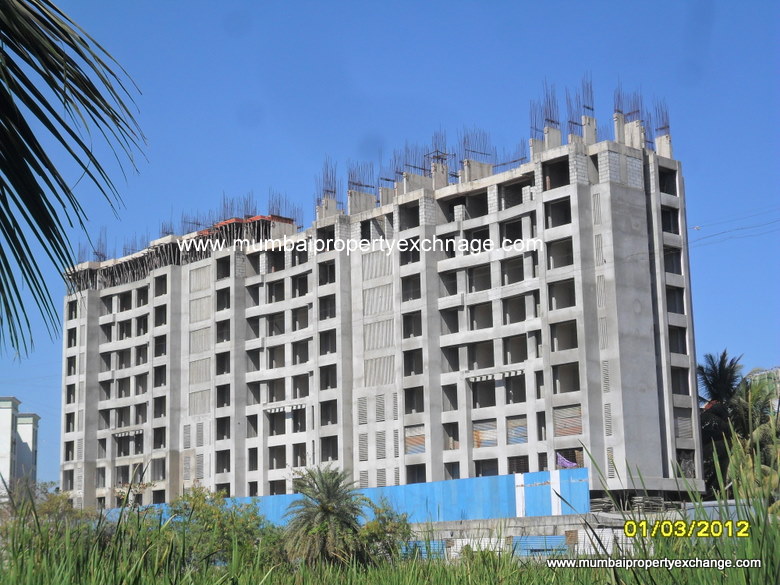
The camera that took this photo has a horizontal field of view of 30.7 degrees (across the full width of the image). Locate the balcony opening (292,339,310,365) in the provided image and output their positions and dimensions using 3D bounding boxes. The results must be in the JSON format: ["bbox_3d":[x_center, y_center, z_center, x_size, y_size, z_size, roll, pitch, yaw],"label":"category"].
[{"bbox_3d":[-7.509,5.125,120.775,0.450,1.991,2.223,9,-15,-42],"label":"balcony opening"}]

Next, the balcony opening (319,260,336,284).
[{"bbox_3d":[-5.231,-1.627,121.311,0.300,2.009,2.103,9,-15,-42],"label":"balcony opening"}]

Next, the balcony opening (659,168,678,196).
[{"bbox_3d":[20.239,-8.092,104.857,2.170,1.980,0.900,9,-15,-42],"label":"balcony opening"}]

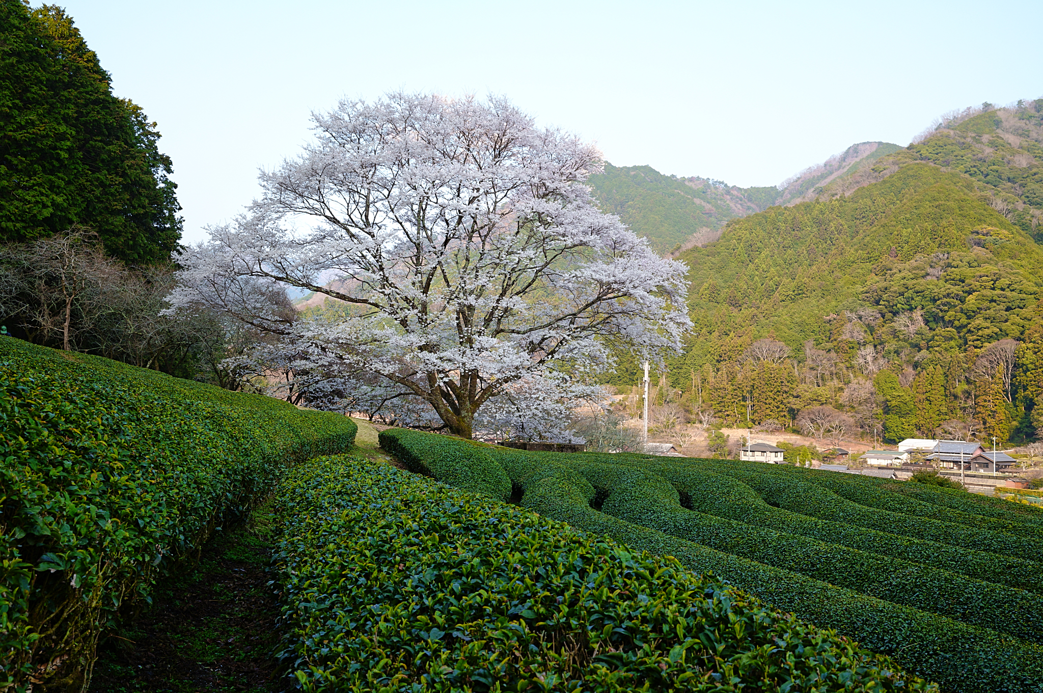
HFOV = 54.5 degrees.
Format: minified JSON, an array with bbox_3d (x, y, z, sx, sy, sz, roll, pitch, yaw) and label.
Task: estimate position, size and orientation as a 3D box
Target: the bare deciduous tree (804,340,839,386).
[{"bbox_3d":[97.680,5.710,330.000,11.410,15.660,10.500,0,0,0],"label":"bare deciduous tree"}]

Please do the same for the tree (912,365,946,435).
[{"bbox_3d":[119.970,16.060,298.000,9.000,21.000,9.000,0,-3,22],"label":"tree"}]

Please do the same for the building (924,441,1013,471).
[{"bbox_3d":[118.350,29.210,268.000,20.000,7.800,11.000,0,0,33],"label":"building"}]

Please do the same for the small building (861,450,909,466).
[{"bbox_3d":[97.580,29.970,272.000,10.500,4.500,8.000,0,0,31],"label":"small building"}]

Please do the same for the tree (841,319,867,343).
[{"bbox_3d":[118.800,-5.240,362.000,9.500,9.000,9.000,0,-3,18],"label":"tree"}]

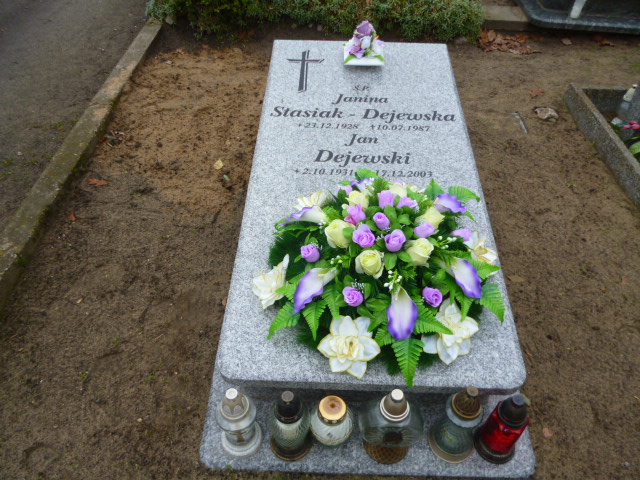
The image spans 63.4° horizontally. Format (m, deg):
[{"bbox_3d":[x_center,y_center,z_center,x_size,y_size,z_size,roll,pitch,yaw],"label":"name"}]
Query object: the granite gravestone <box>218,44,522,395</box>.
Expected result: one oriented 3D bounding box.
[{"bbox_3d":[0.159,-0.266,1.879,0.800,0.045,1.696,2,49,1],"label":"granite gravestone"}]

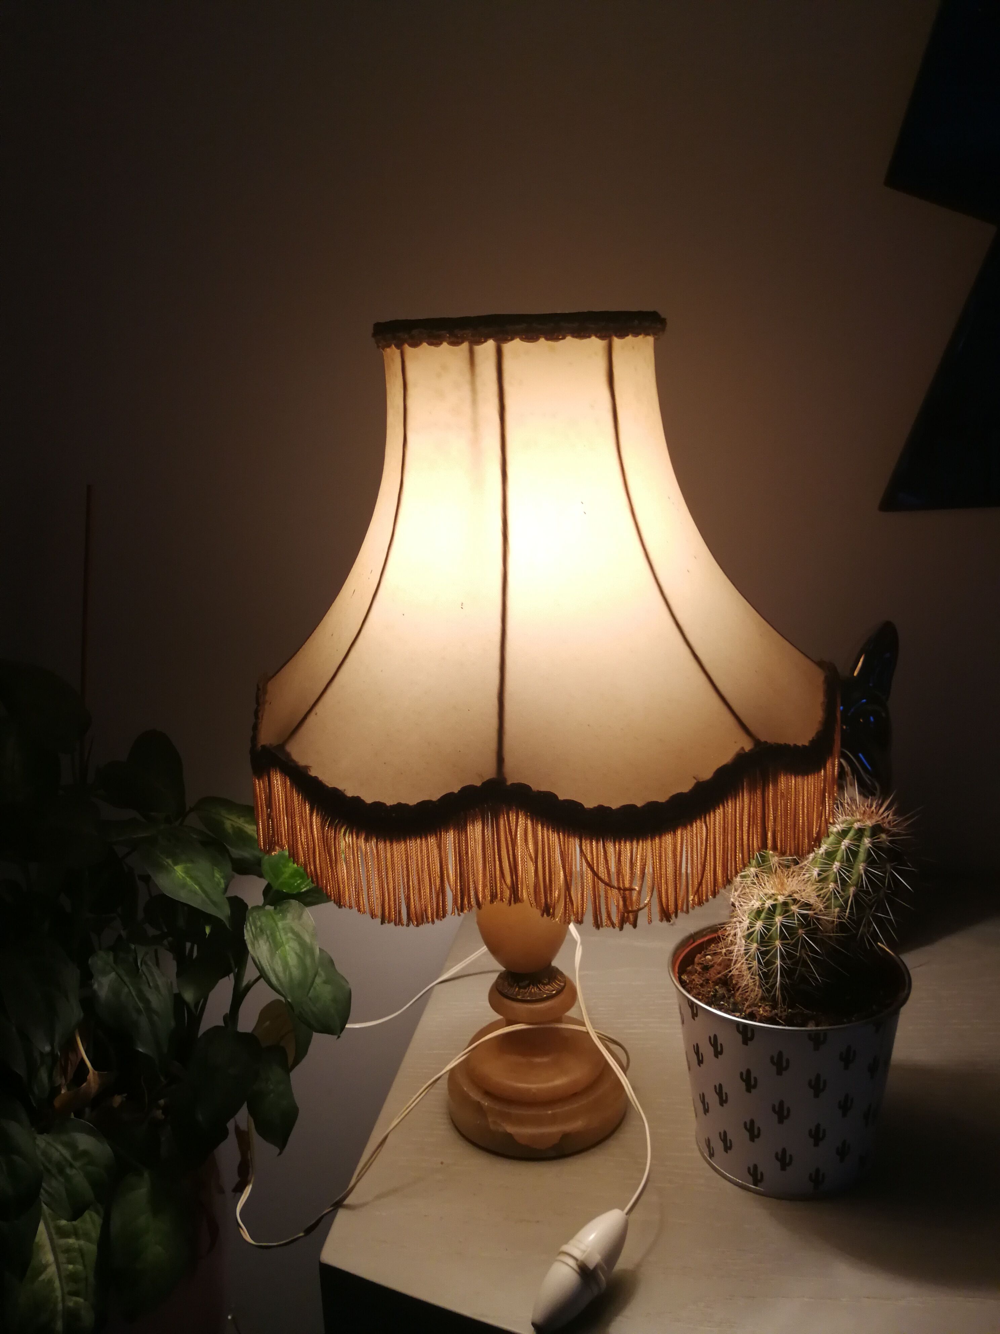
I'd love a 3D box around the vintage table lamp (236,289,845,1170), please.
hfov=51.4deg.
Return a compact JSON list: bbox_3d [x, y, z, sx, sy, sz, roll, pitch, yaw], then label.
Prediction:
[{"bbox_3d":[0.020,0.043,0.583,0.317,0.453,0.317,-3,11,0],"label":"vintage table lamp"}]

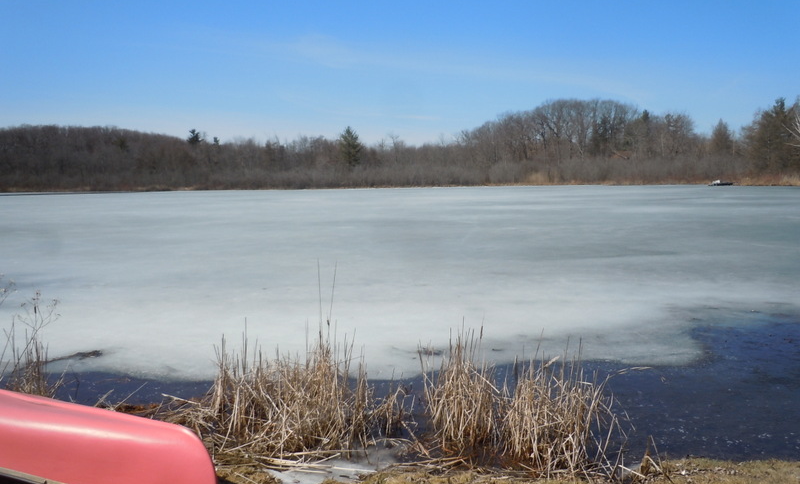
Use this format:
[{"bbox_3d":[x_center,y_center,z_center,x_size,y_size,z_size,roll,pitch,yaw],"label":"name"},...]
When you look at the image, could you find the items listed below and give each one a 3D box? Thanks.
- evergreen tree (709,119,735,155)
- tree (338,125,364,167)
[{"bbox_3d":[62.100,-18.060,125.000,5.100,11.500,5.100,0,6,0],"label":"evergreen tree"},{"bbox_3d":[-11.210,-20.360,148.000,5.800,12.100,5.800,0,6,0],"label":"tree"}]

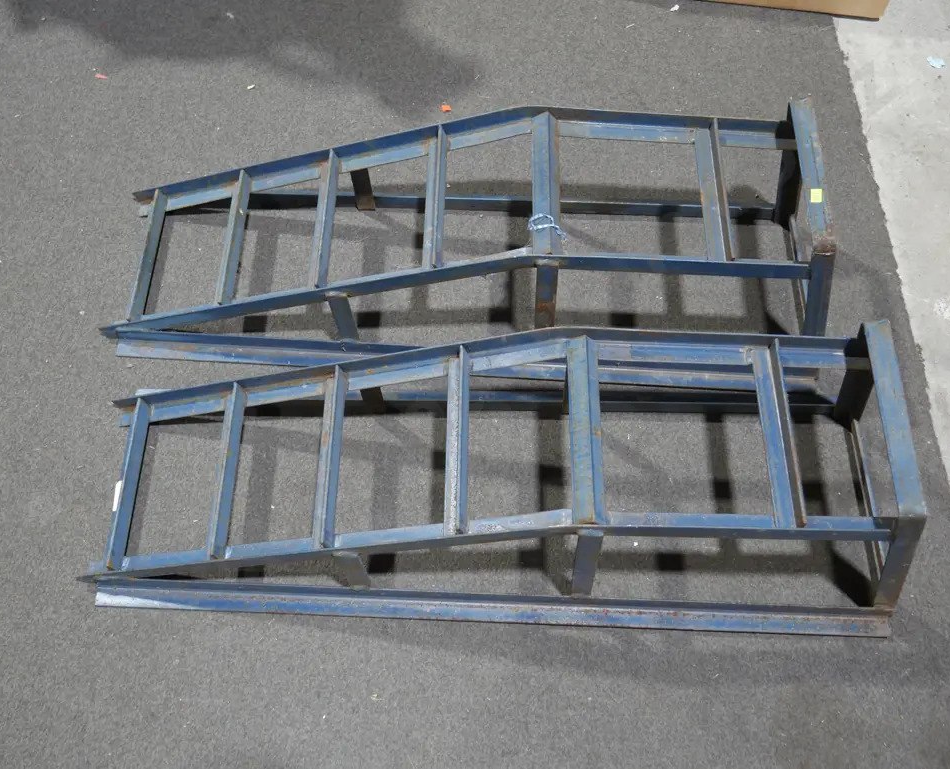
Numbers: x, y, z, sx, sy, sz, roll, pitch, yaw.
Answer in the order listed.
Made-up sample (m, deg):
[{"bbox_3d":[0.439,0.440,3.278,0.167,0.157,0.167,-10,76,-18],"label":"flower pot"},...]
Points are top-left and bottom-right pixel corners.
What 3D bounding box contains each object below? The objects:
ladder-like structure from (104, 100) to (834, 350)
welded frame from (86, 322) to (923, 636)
[{"bbox_3d":[-0.007,-0.268,1.676,1.234,0.330,0.413,2,60,-2],"label":"ladder-like structure"},{"bbox_3d":[0.034,0.106,1.468,1.234,0.330,0.413,2,60,-2],"label":"welded frame"}]

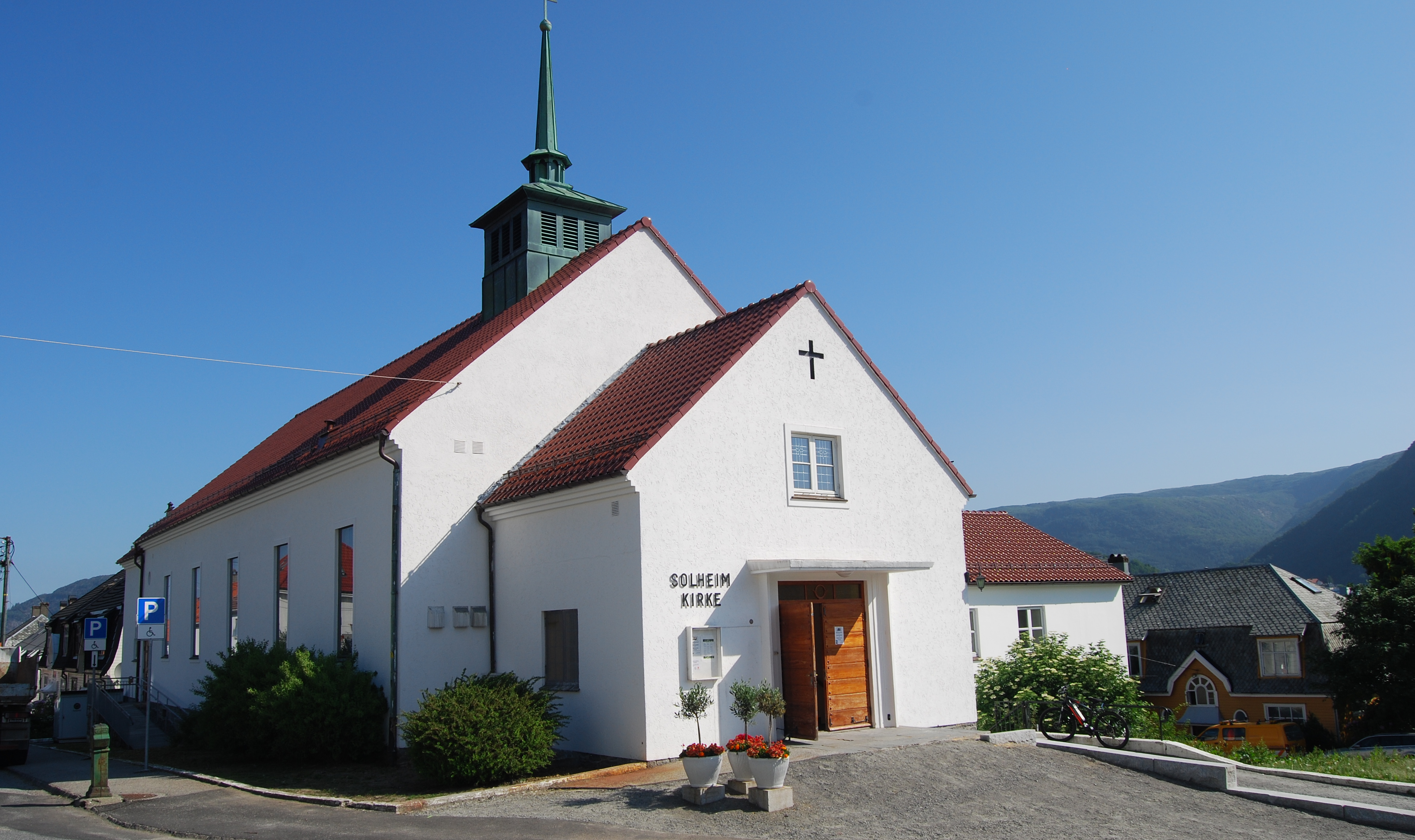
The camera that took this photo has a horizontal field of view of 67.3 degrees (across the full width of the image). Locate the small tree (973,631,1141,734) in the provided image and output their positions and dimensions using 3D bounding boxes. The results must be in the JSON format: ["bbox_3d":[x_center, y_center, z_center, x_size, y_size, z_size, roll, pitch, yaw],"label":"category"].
[{"bbox_3d":[7.598,5.881,23.014,3.774,2.346,3.264,6,-14,-37],"label":"small tree"}]

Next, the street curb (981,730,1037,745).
[{"bbox_3d":[5.495,5.818,19.360,1.377,0.306,0.224,6,-14,-37],"label":"street curb"}]

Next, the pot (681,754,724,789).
[{"bbox_3d":[-0.056,4.121,12.473,0.487,0.341,0.487,-2,-11,0],"label":"pot"}]

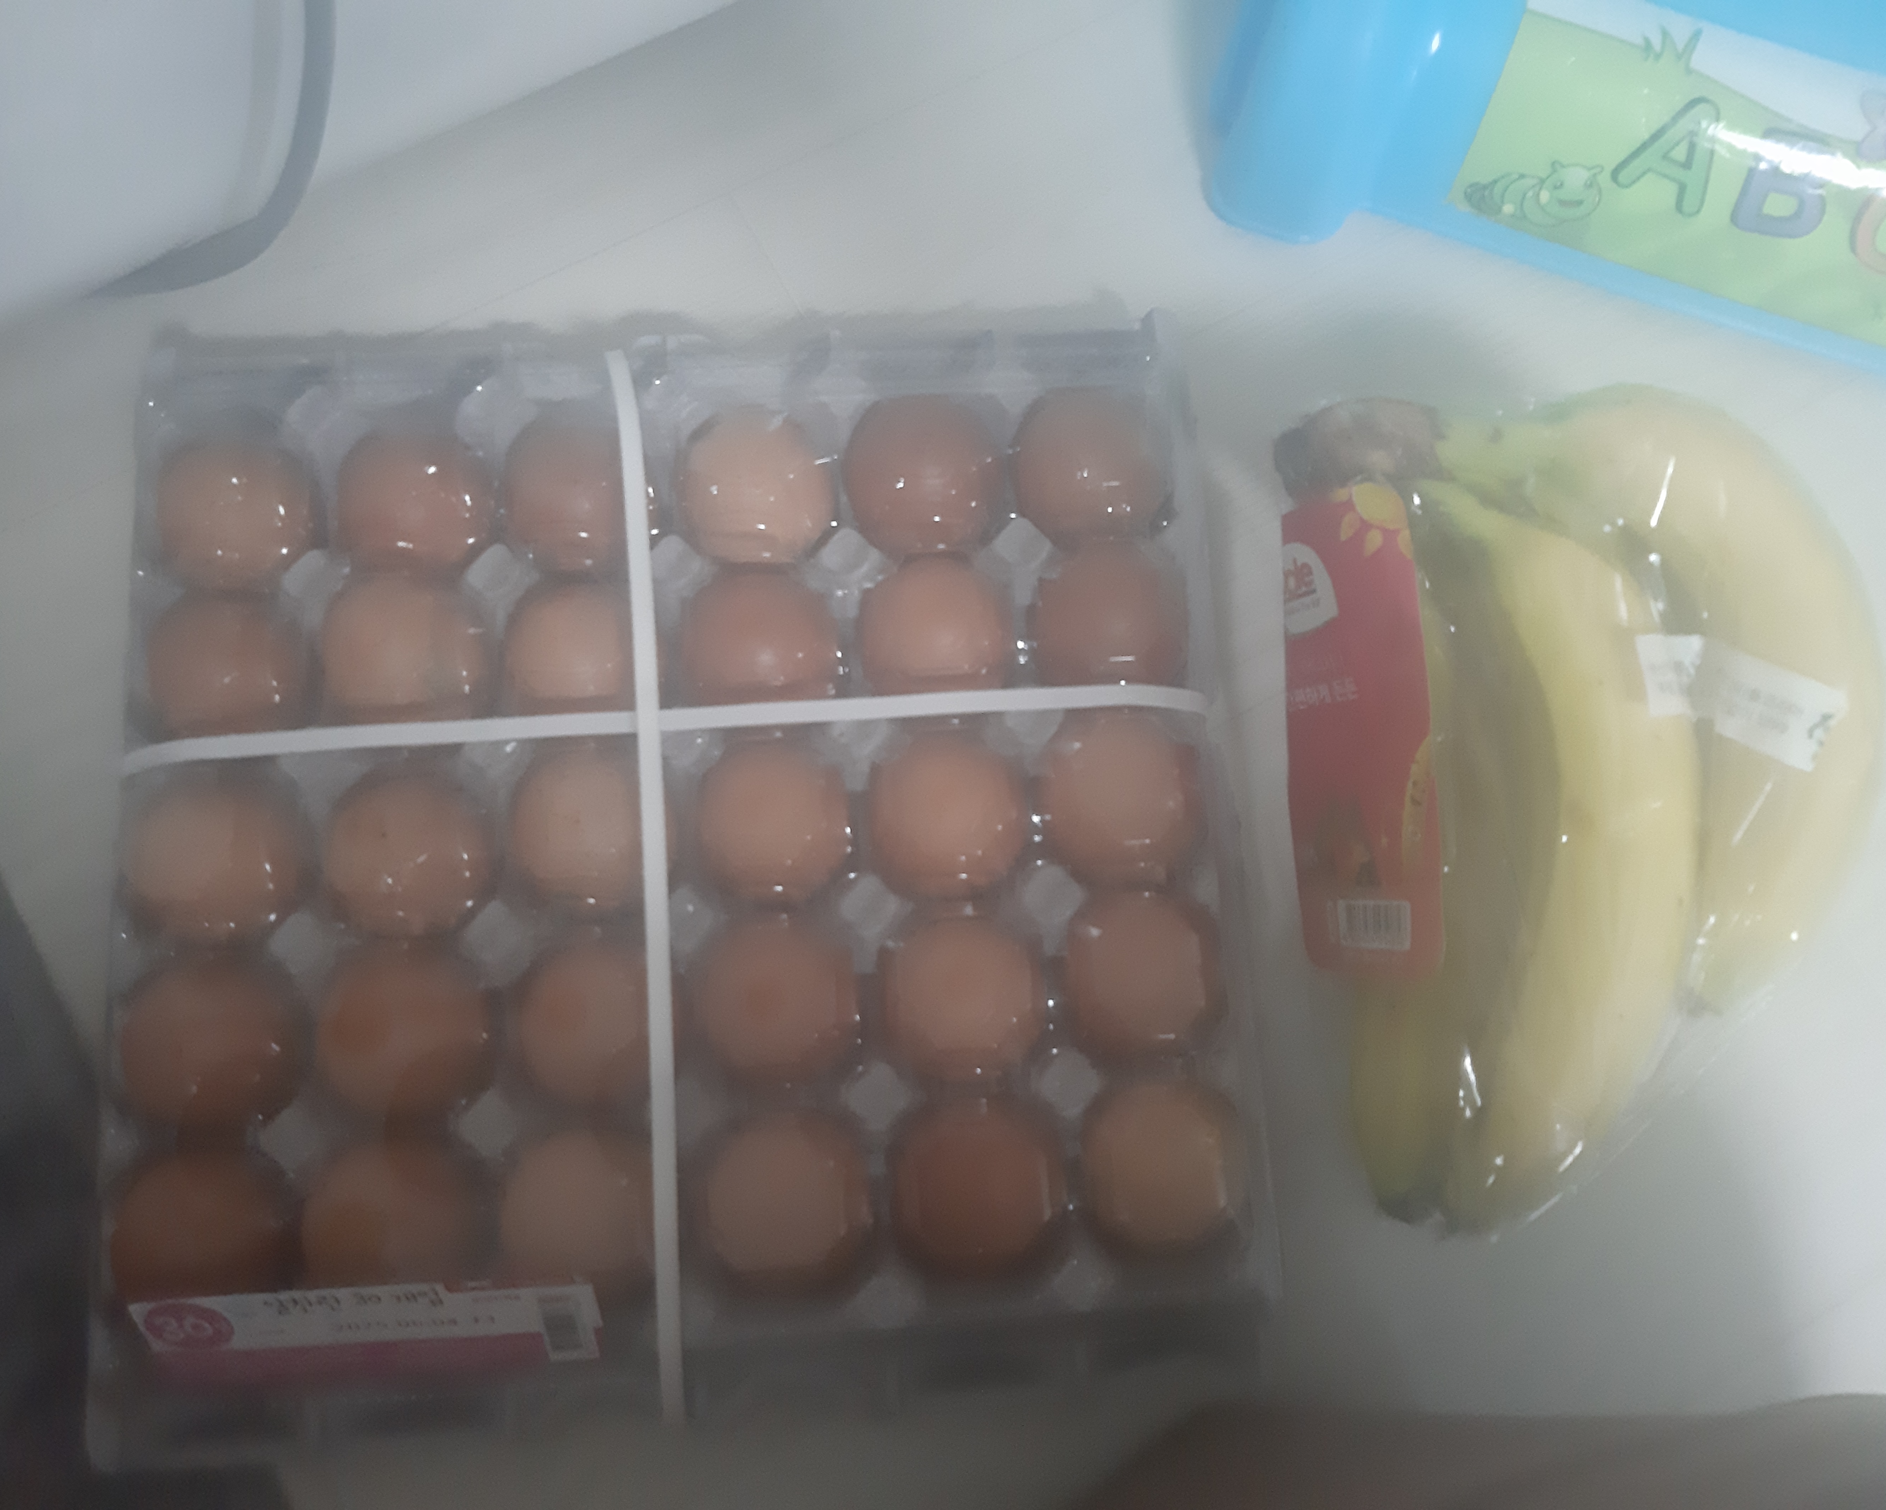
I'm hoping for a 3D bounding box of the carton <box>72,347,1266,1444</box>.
[{"bbox_3d":[-0.070,0.019,0.417,0.298,0.068,0.288,-4,76,-2],"label":"carton"}]

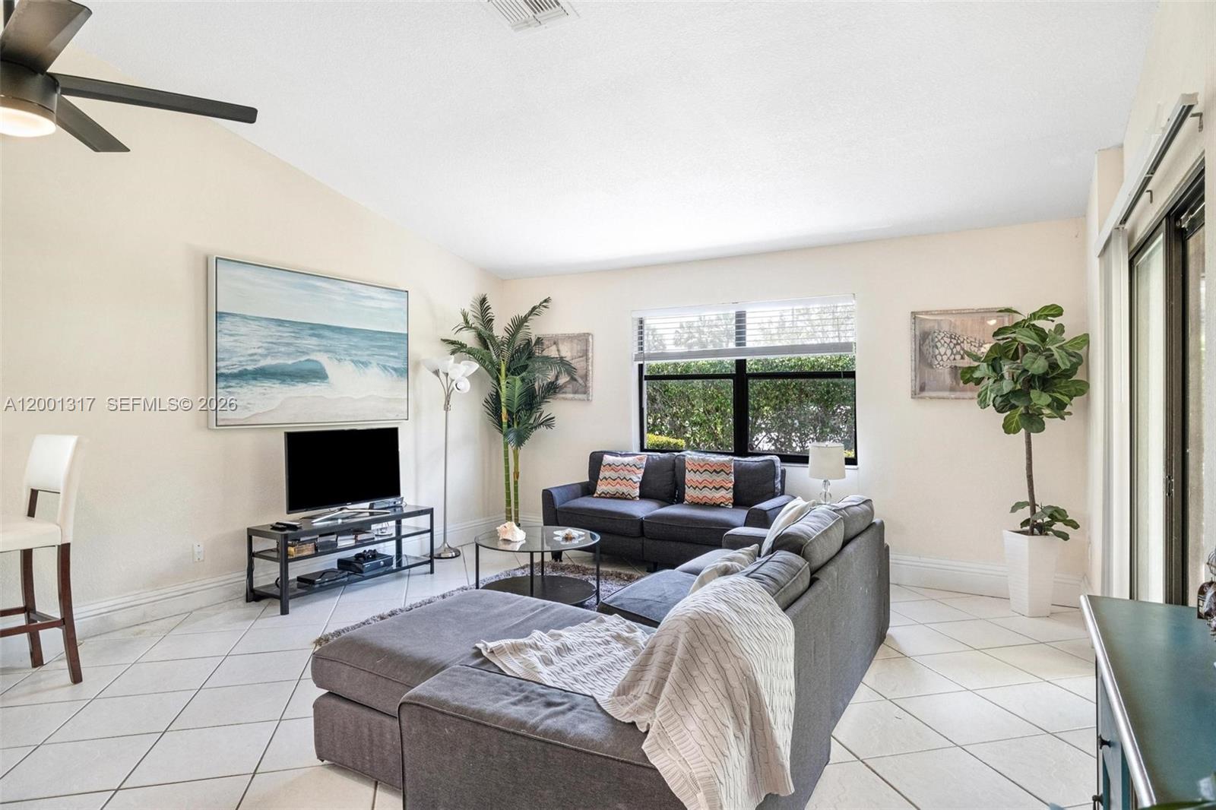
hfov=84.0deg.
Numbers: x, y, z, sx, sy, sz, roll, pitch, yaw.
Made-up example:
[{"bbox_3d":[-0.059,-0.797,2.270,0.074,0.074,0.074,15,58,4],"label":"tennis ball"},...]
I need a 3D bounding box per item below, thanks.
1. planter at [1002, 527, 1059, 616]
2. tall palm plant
[{"bbox_3d":[2.552,1.011,4.069,0.207,0.487,0.207,0,0,6],"label":"planter"},{"bbox_3d":[-0.854,0.165,5.821,1.080,2.190,0.950,0,0,-14],"label":"tall palm plant"}]

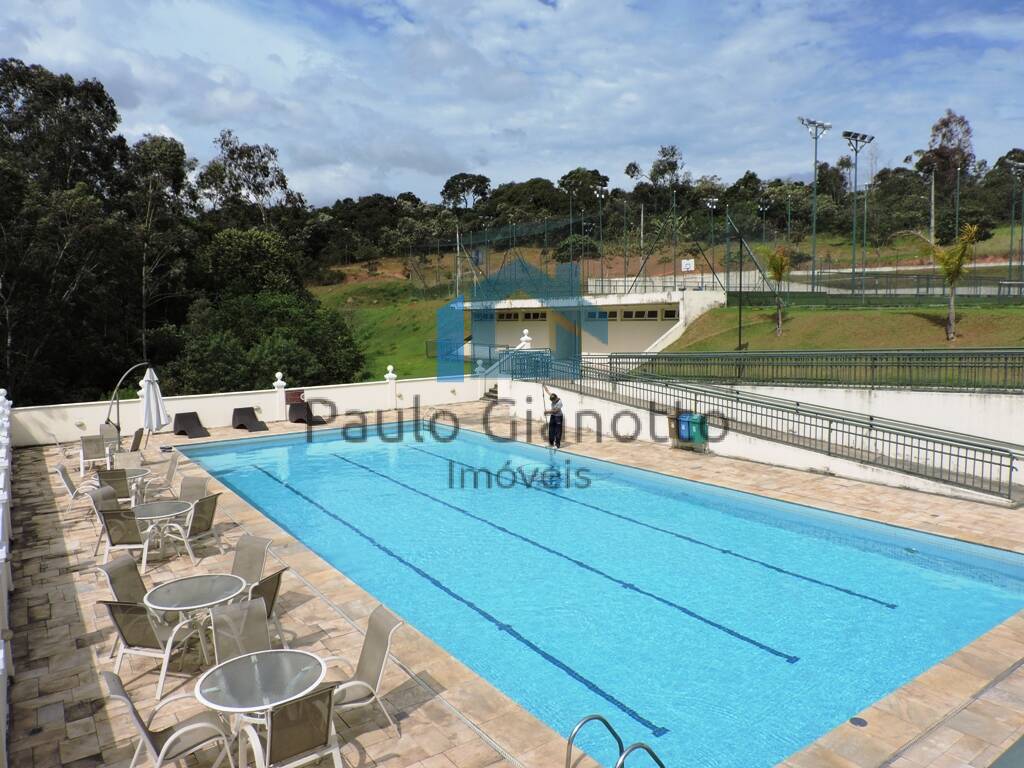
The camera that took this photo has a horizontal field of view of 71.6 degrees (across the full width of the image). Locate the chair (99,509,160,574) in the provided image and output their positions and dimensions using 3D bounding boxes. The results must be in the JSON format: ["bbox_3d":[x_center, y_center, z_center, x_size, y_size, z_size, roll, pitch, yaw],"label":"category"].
[{"bbox_3d":[-5.642,2.268,10.505,0.590,0.990,0.740,-1,6,-3],"label":"chair"}]

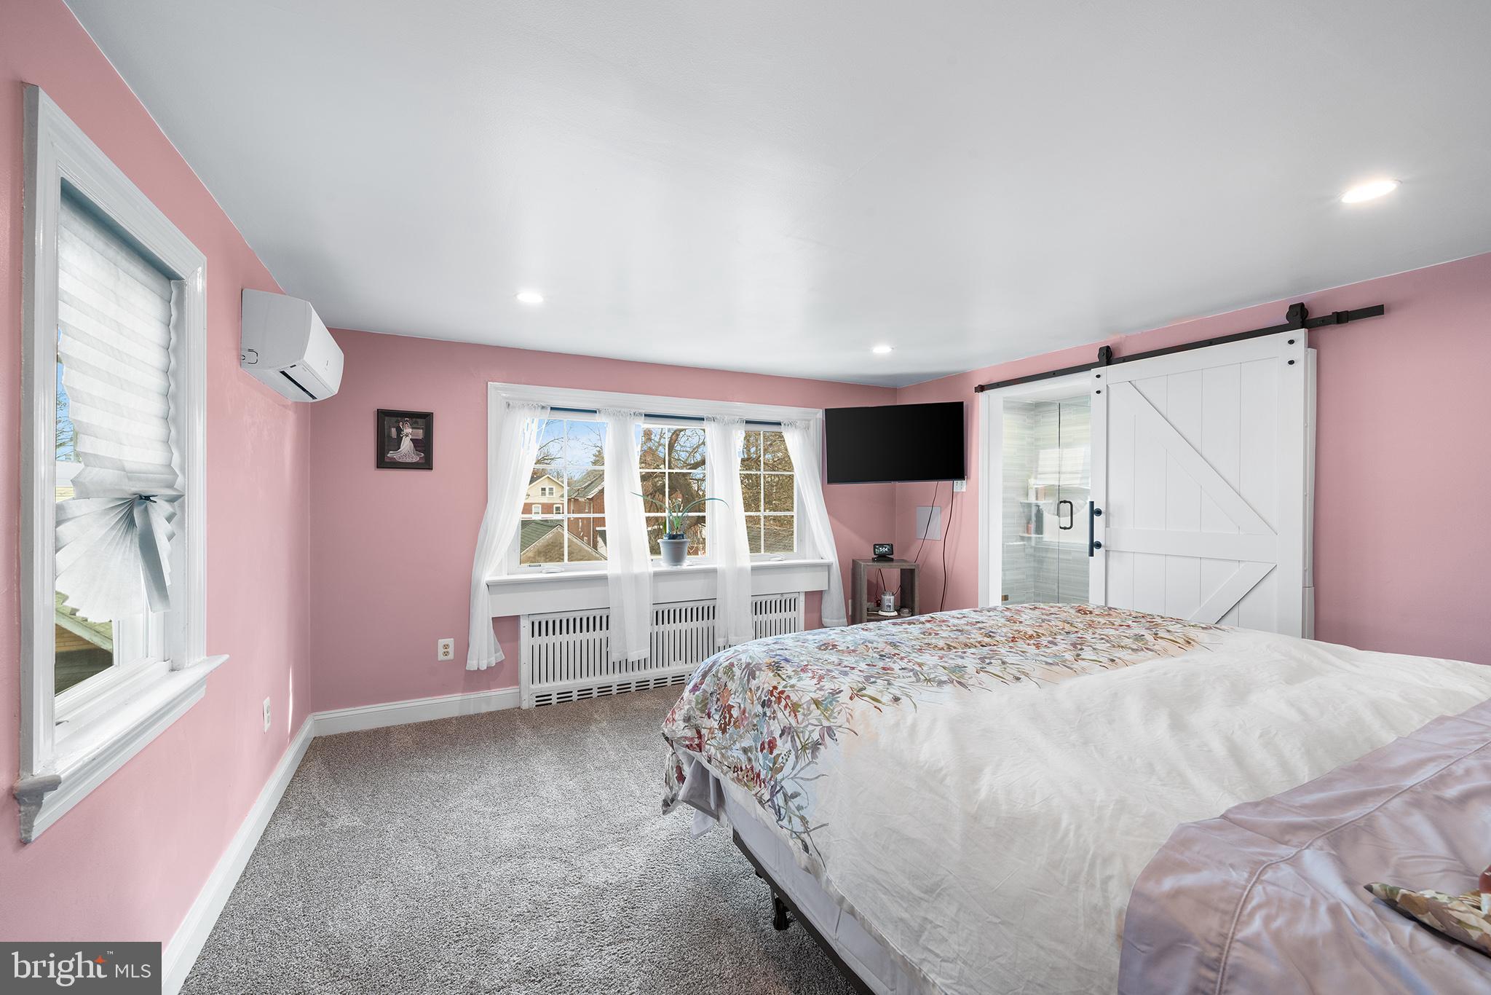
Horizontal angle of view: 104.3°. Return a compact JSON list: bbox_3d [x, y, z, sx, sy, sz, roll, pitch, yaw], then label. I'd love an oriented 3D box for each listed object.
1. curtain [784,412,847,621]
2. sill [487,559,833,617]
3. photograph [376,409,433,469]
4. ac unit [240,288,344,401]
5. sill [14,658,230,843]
[{"bbox_3d":[0.505,0.195,4.153,0.540,1.510,0.090,0,0,-25],"label":"curtain"},{"bbox_3d":[-0.427,0.557,3.717,2.255,0.215,0.140,0,0,-25],"label":"sill"},{"bbox_3d":[-1.812,-0.302,3.094,0.259,0.311,0.022,0,0,-25],"label":"photograph"},{"bbox_3d":[-1.719,-0.544,2.242,0.187,0.257,0.714,0,0,-28],"label":"ac unit"},{"bbox_3d":[-1.296,0.490,1.259,0.080,0.122,0.840,0,0,-28],"label":"sill"}]

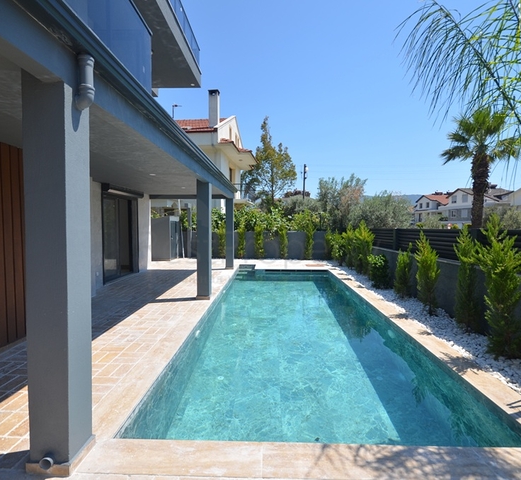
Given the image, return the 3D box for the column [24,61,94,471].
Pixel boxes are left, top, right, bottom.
[{"bbox_3d":[-1.356,0.257,2.019,0.270,2.495,0.270,0,3,2],"label":"column"}]

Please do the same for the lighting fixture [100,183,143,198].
[{"bbox_3d":[-3.902,-1.372,8.720,0.178,0.194,2.122,0,3,2],"label":"lighting fixture"}]

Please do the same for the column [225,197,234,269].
[{"bbox_3d":[-1.081,-0.214,10.815,0.270,2.495,0.270,0,3,2],"label":"column"}]

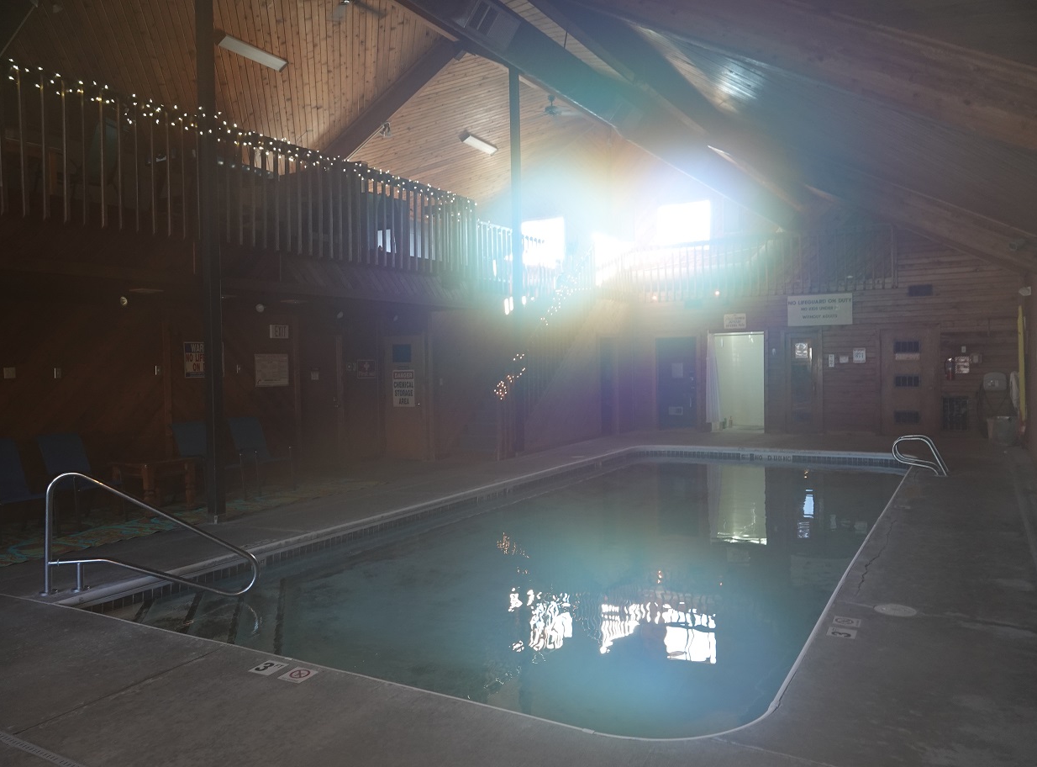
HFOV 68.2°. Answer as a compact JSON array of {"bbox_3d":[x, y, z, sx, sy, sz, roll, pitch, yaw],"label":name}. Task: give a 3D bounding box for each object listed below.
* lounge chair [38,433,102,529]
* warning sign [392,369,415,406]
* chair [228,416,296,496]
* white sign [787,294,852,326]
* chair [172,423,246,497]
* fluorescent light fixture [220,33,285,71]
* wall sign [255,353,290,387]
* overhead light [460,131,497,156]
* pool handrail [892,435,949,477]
[{"bbox_3d":[-4.529,0.993,7.970,0.690,0.920,0.580,0,2,31],"label":"lounge chair"},{"bbox_3d":[-1.887,0.086,12.614,0.457,0.610,0.015,0,2,31],"label":"warning sign"},{"bbox_3d":[-3.284,0.918,9.739,0.690,0.920,0.580,0,2,31],"label":"chair"},{"bbox_3d":[5.941,-1.447,15.157,1.230,0.610,0.025,0,2,31],"label":"white sign"},{"bbox_3d":[-3.703,0.946,9.047,0.690,0.920,0.580,0,2,31],"label":"chair"},{"bbox_3d":[-4.188,-5.220,12.059,0.225,0.100,1.210,-31,-14,28],"label":"fluorescent light fixture"},{"bbox_3d":[-3.469,-0.184,10.827,0.020,0.457,0.610,0,2,31],"label":"wall sign"},{"bbox_3d":[-0.877,-5.467,17.509,0.225,0.100,1.210,-31,-14,28],"label":"overhead light"},{"bbox_3d":[5.398,0.955,10.280,0.670,0.490,0.460,0,2,31],"label":"pool handrail"}]

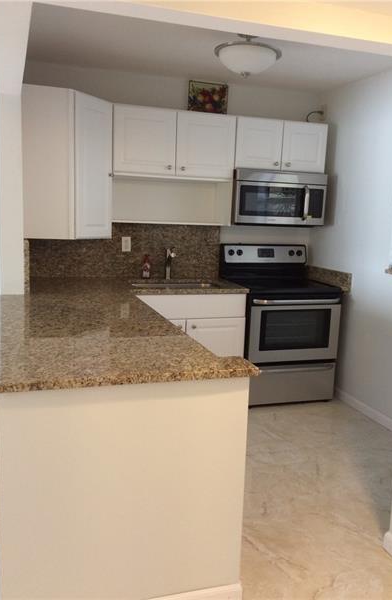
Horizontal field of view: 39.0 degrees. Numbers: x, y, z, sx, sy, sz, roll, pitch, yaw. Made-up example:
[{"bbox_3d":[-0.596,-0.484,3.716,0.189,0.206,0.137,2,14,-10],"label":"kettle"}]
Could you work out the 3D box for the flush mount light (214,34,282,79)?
[{"bbox_3d":[0.285,-1.345,3.021,0.366,0.250,0.366,2,9,0],"label":"flush mount light"}]

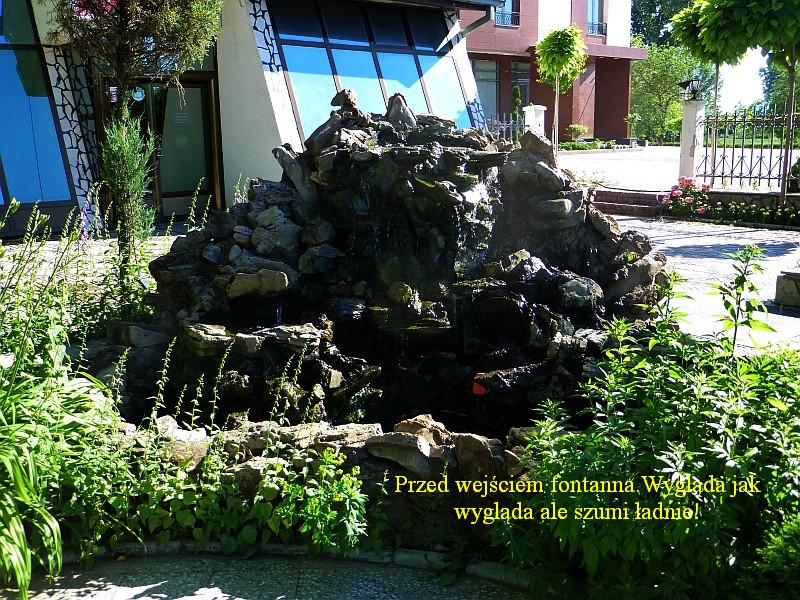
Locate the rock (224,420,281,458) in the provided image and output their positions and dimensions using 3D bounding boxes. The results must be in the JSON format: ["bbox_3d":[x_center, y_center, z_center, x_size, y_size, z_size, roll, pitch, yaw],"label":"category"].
[{"bbox_3d":[-0.642,0.607,3.420,0.241,0.125,0.190,-3,13,-11],"label":"rock"}]

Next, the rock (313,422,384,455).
[{"bbox_3d":[-0.222,0.612,3.450,0.304,0.104,0.200,-1,13,-4],"label":"rock"}]

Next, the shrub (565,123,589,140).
[{"bbox_3d":[6.438,-6.111,28.500,0.800,0.660,0.780,-1,12,0],"label":"shrub"}]

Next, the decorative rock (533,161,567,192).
[{"bbox_3d":[0.923,-0.762,4.850,0.200,0.180,0.180,-1,12,0],"label":"decorative rock"}]

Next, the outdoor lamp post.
[{"bbox_3d":[4.547,-3.295,12.300,0.370,0.340,0.360,-1,12,0],"label":"outdoor lamp post"}]

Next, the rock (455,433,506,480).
[{"bbox_3d":[0.310,0.604,3.030,0.190,0.180,0.160,-1,12,0],"label":"rock"}]

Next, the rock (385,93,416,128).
[{"bbox_3d":[0.003,-1.326,5.500,0.219,0.230,0.190,-1,12,0],"label":"rock"}]

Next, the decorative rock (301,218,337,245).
[{"bbox_3d":[-0.498,-0.418,4.800,0.215,0.145,0.180,-1,12,0],"label":"decorative rock"}]

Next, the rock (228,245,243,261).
[{"bbox_3d":[-1.015,-0.293,4.850,0.086,0.091,0.085,-3,13,-12],"label":"rock"}]

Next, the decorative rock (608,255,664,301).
[{"bbox_3d":[1.445,-0.137,4.800,0.363,0.249,0.280,3,13,17],"label":"decorative rock"}]

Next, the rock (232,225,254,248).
[{"bbox_3d":[-1.036,-0.420,5.200,0.143,0.145,0.140,-4,12,-11],"label":"rock"}]

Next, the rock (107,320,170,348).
[{"bbox_3d":[-1.542,0.204,4.650,0.363,0.129,0.240,-5,13,-18],"label":"rock"}]

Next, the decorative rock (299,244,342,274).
[{"bbox_3d":[-0.470,-0.240,4.650,0.258,0.157,0.200,-2,13,-6],"label":"decorative rock"}]

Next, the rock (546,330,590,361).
[{"bbox_3d":[0.991,0.269,4.650,0.244,0.162,0.220,1,12,12],"label":"rock"}]

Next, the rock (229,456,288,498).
[{"bbox_3d":[-0.567,0.712,3.150,0.230,0.140,0.170,-1,12,0],"label":"rock"}]

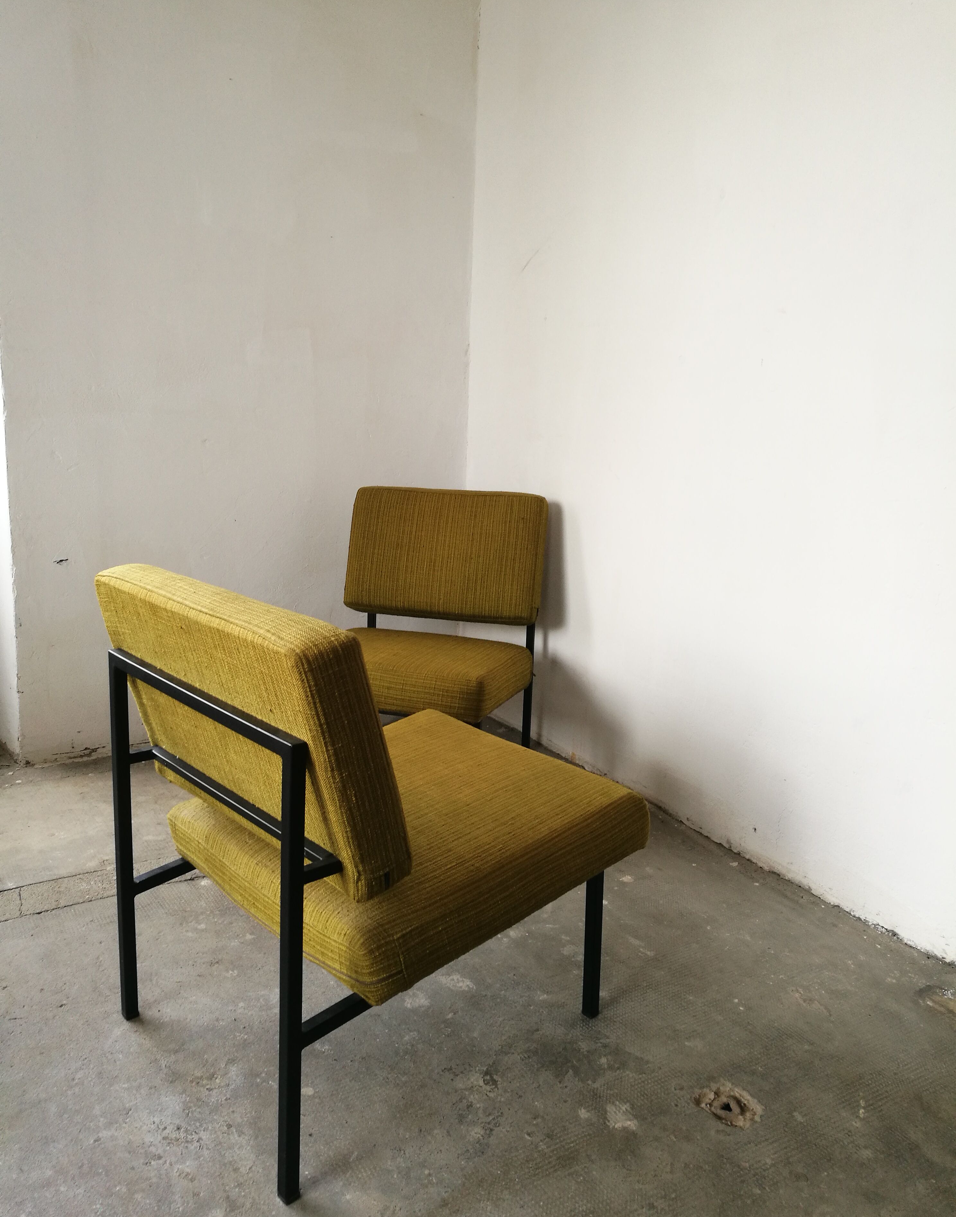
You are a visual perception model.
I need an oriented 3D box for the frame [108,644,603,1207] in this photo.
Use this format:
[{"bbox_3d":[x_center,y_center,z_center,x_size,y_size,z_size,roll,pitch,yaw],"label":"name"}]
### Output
[{"bbox_3d":[-0.182,0.390,1.643,0.633,0.640,0.518,-9,17,-42],"label":"frame"}]

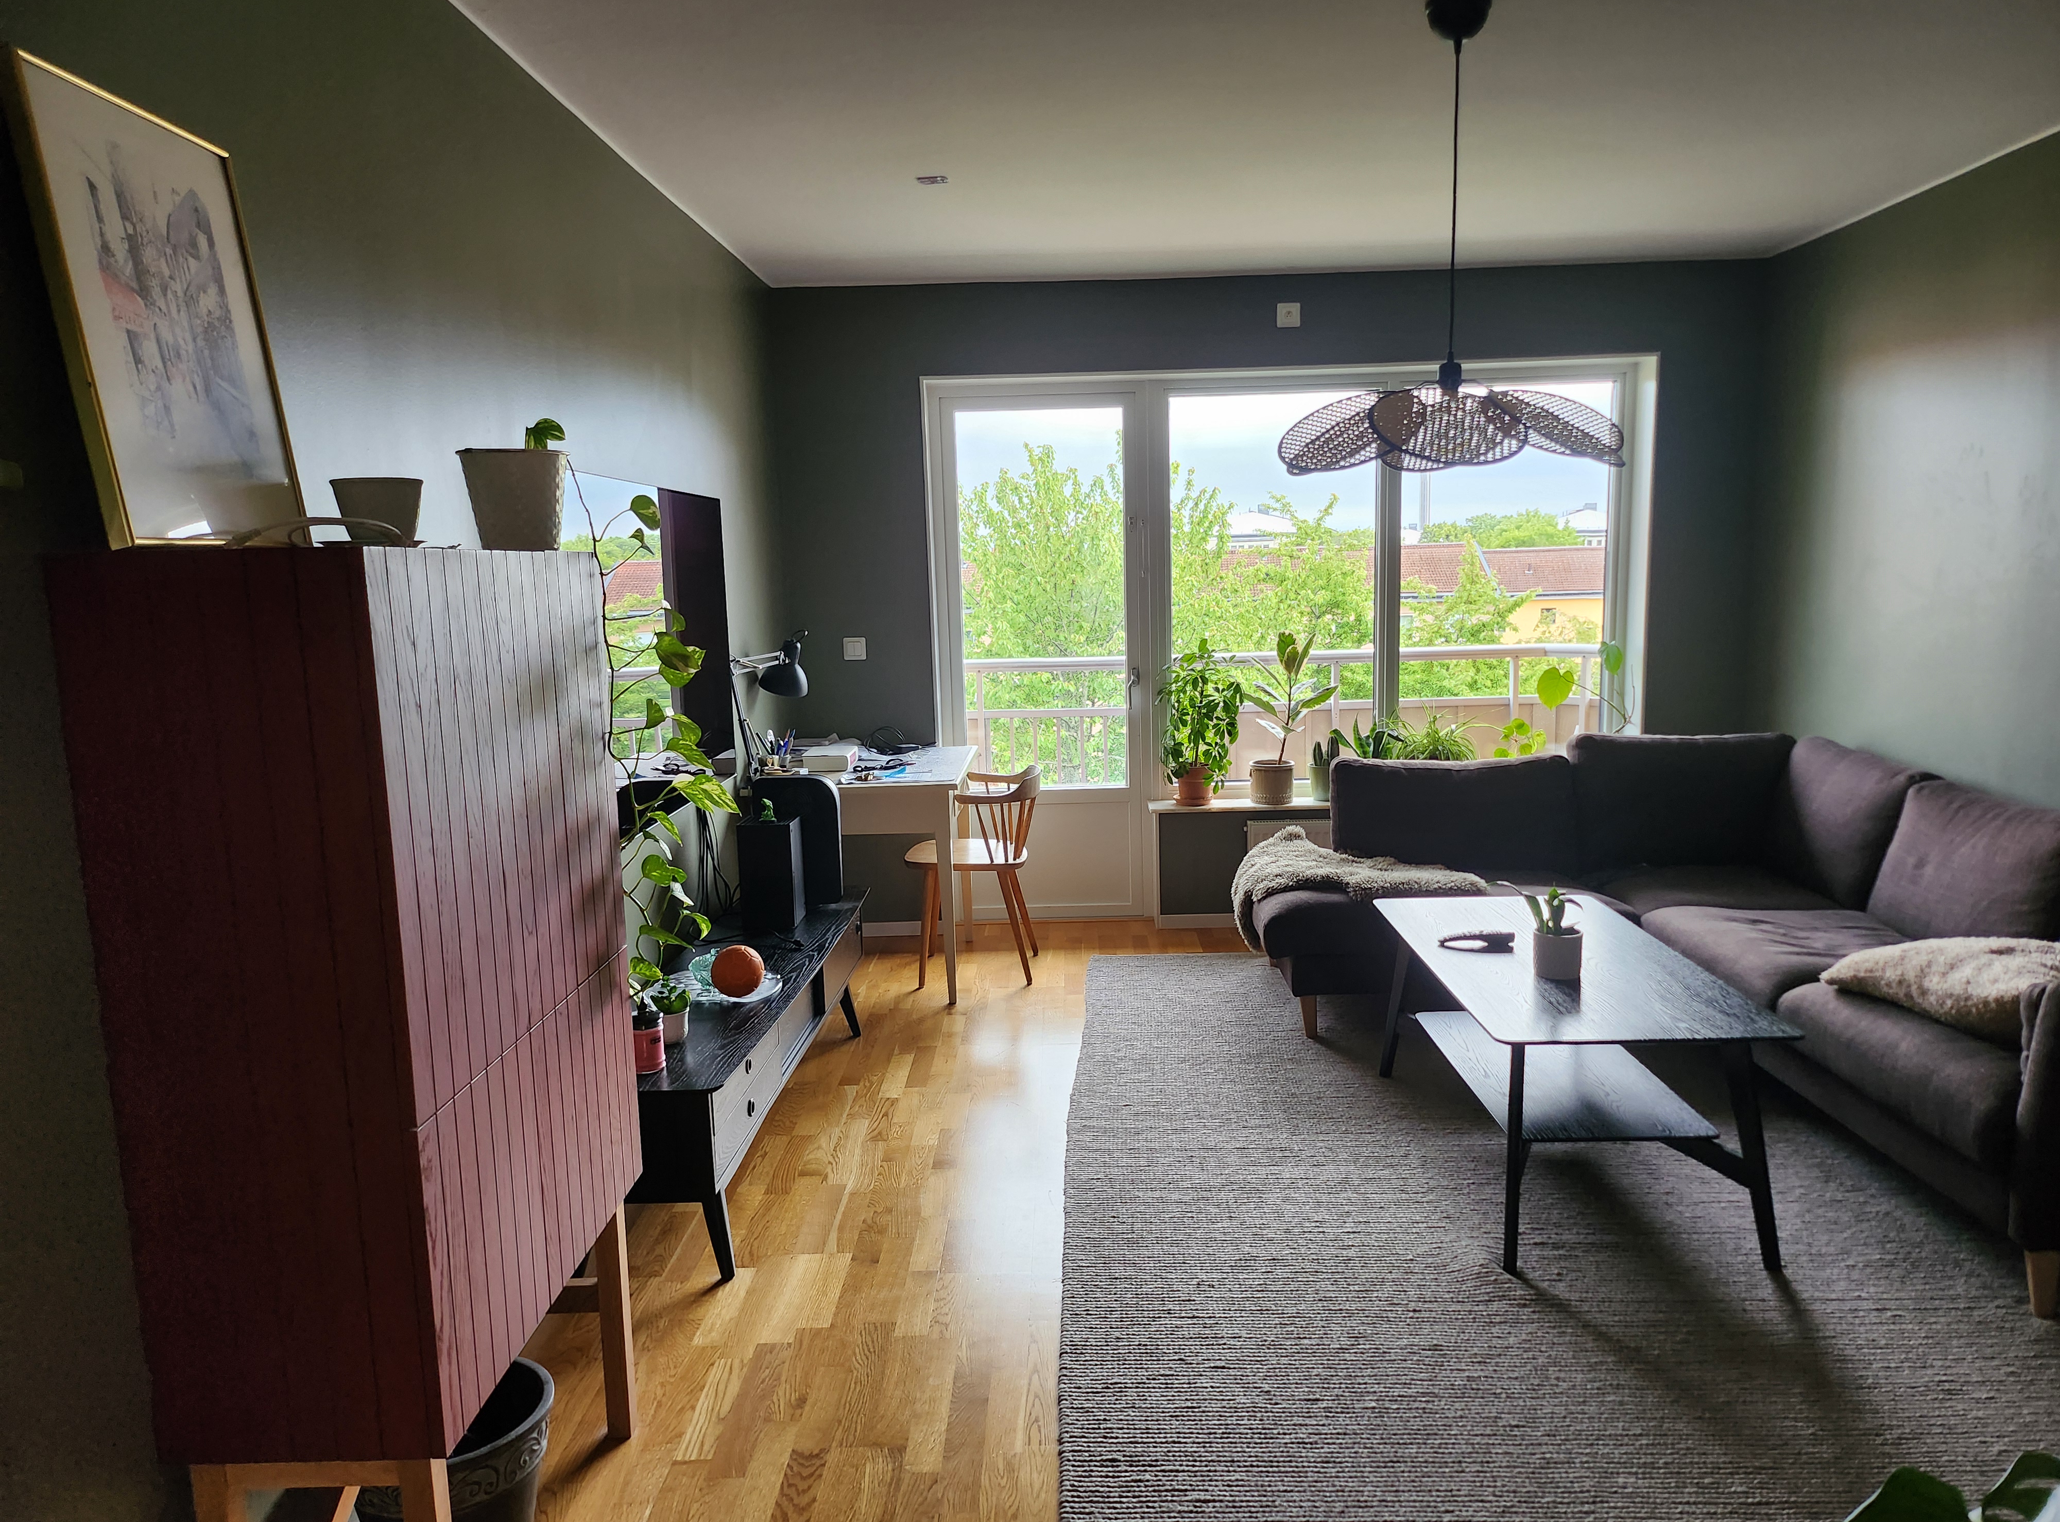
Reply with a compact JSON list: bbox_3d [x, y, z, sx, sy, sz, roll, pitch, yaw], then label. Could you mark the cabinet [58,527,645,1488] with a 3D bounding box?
[{"bbox_3d":[-0.851,0.470,2.023,0.338,1.512,0.777,-1,8,2],"label":"cabinet"}]

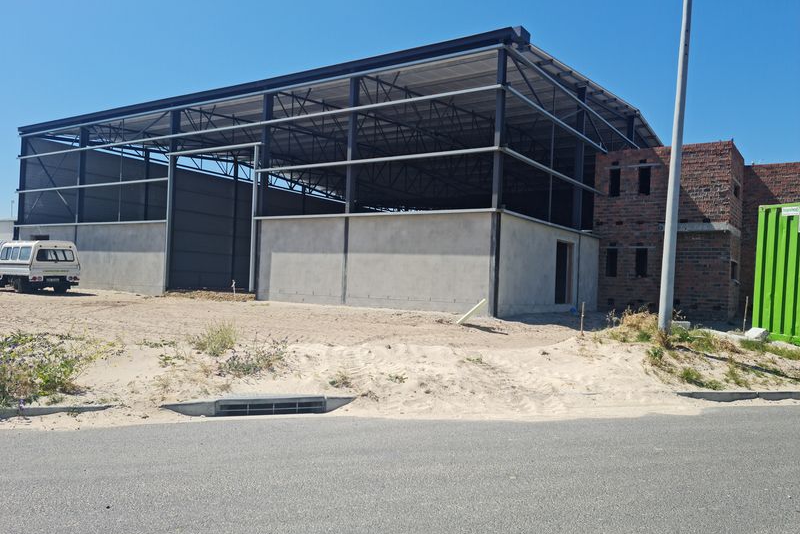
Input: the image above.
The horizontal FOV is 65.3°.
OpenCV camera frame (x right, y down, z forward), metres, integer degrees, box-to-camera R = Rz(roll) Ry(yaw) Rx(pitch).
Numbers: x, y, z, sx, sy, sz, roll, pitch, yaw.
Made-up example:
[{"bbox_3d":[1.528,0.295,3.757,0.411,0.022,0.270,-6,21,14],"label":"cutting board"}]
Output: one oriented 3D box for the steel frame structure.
[{"bbox_3d":[-0.500,-2.720,33.700,26.000,8.500,26.400,1,-1,34],"label":"steel frame structure"}]

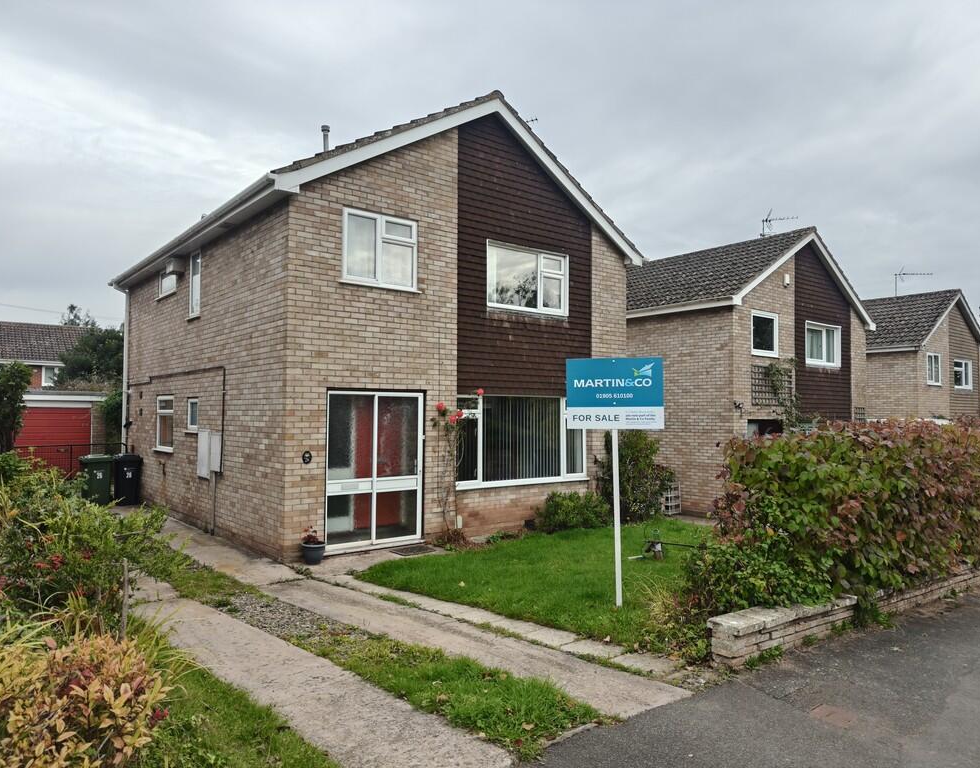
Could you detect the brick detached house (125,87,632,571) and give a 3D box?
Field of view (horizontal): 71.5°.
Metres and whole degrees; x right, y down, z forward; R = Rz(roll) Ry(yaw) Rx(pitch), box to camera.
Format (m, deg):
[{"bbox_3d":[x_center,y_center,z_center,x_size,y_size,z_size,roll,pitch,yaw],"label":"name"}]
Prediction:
[{"bbox_3d":[-2.896,-1.024,14.281,7.397,6.962,9.492,2,-3,-39],"label":"brick detached house"}]

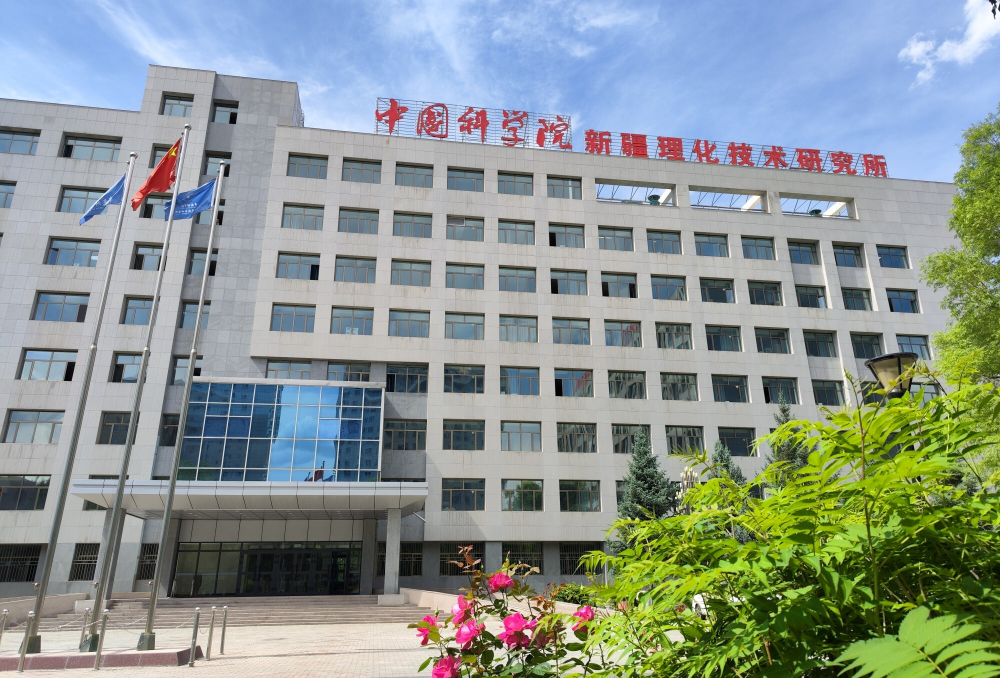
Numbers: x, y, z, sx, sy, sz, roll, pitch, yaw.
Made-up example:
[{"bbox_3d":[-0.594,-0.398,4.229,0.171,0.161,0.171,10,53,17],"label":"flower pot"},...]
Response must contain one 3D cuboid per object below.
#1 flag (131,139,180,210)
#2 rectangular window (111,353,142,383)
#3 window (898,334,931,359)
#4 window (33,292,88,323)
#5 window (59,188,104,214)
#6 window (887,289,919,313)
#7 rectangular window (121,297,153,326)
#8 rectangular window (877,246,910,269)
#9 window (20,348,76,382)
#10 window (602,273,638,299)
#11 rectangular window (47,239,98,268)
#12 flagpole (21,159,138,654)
[{"bbox_3d":[-9.881,-4.744,19.896,1.150,2.000,0.450,-4,-21,8],"label":"flag"},{"bbox_3d":[-21.961,1.720,41.197,2.010,1.848,0.150,3,-20,-9],"label":"rectangular window"},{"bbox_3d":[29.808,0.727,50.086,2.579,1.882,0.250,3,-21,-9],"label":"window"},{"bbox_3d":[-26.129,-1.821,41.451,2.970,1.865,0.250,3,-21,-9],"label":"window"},{"bbox_3d":[-27.219,-8.984,45.638,3.106,1.934,0.250,3,-20,-9],"label":"window"},{"bbox_3d":[31.316,-2.802,53.983,2.724,1.993,0.250,3,-20,-9],"label":"window"},{"bbox_3d":[-22.000,-1.561,42.749,1.938,1.793,0.200,3,-20,-9],"label":"rectangular window"},{"bbox_3d":[29.815,-6.127,52.887,2.515,1.806,0.200,3,-20,-9],"label":"rectangular window"},{"bbox_3d":[-26.343,1.651,40.755,2.811,1.793,0.200,3,-20,-9],"label":"window"},{"bbox_3d":[8.679,-3.817,50.482,2.724,1.993,0.250,3,-20,-9],"label":"window"},{"bbox_3d":[-26.459,-5.276,43.183,2.887,1.893,0.200,3,-21,-9],"label":"rectangular window"},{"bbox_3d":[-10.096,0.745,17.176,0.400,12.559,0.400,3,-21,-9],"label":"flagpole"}]

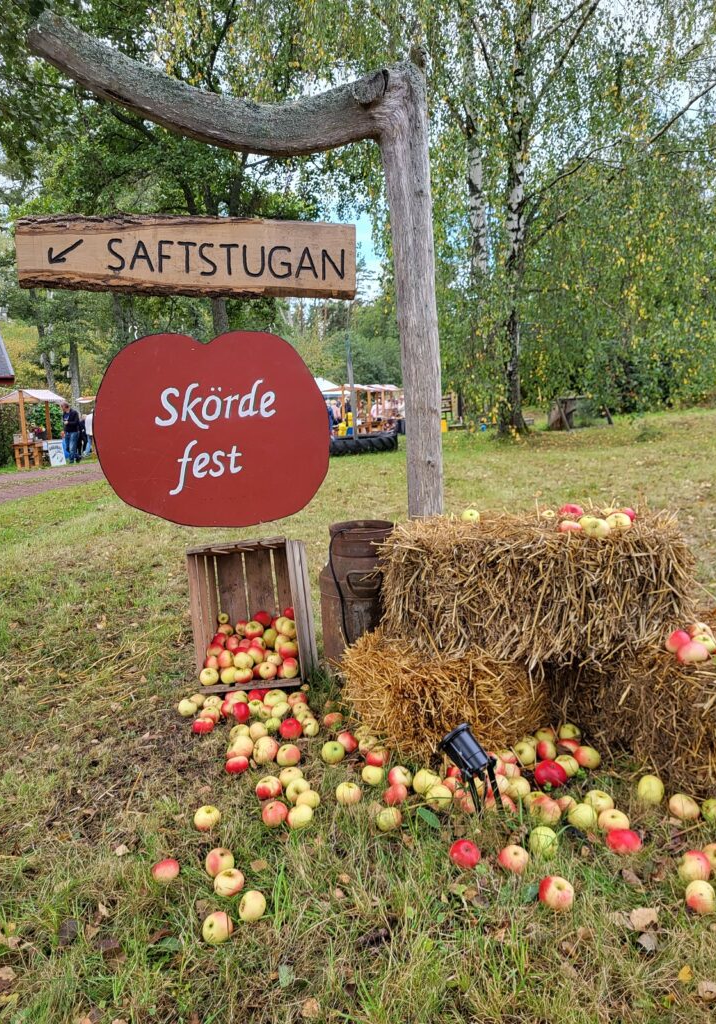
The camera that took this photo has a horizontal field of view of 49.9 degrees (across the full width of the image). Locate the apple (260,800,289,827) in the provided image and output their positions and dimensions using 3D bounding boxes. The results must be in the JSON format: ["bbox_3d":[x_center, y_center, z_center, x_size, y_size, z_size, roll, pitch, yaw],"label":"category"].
[{"bbox_3d":[-0.224,0.820,2.085,0.070,0.069,0.070,-2,8,0],"label":"apple"}]

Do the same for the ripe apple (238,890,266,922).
[{"bbox_3d":[-0.263,0.985,1.922,0.062,0.069,0.069,21,0,-31],"label":"ripe apple"}]

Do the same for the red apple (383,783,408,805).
[{"bbox_3d":[0.113,0.900,2.451,0.073,0.068,0.073,-3,9,0],"label":"red apple"}]

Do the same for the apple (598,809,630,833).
[{"bbox_3d":[0.667,0.802,1.999,0.077,0.069,0.077,-2,8,0],"label":"apple"}]

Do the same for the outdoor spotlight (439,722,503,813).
[{"bbox_3d":[0.335,0.758,2.273,0.165,0.240,0.120,6,12,42],"label":"outdoor spotlight"}]

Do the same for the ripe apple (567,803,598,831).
[{"bbox_3d":[0.600,0.811,2.046,0.078,0.067,0.078,-1,9,0],"label":"ripe apple"}]

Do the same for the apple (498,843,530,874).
[{"bbox_3d":[0.375,0.834,1.845,0.072,0.068,0.072,-2,8,0],"label":"apple"}]

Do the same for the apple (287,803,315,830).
[{"bbox_3d":[-0.163,0.857,2.160,0.070,0.063,0.070,0,9,0],"label":"apple"}]

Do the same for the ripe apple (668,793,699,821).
[{"bbox_3d":[0.932,0.844,2.205,0.077,0.072,0.077,-3,9,0],"label":"ripe apple"}]

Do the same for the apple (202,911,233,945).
[{"bbox_3d":[-0.307,0.913,1.689,0.066,0.066,0.066,-2,8,0],"label":"apple"}]

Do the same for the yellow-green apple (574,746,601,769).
[{"bbox_3d":[0.701,0.751,2.348,0.076,0.070,0.076,-2,8,0],"label":"yellow-green apple"}]

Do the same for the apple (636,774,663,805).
[{"bbox_3d":[0.816,0.774,2.142,0.074,0.077,0.074,-2,8,0],"label":"apple"}]

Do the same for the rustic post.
[{"bbox_3d":[-0.409,-0.513,2.981,1.463,2.666,0.220,-3,9,0],"label":"rustic post"}]

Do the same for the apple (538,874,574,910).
[{"bbox_3d":[0.449,0.864,1.741,0.073,0.066,0.073,0,9,0],"label":"apple"}]

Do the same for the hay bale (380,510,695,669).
[{"bbox_3d":[0.612,0.237,2.745,0.977,0.361,0.461,0,8,14],"label":"hay bale"}]

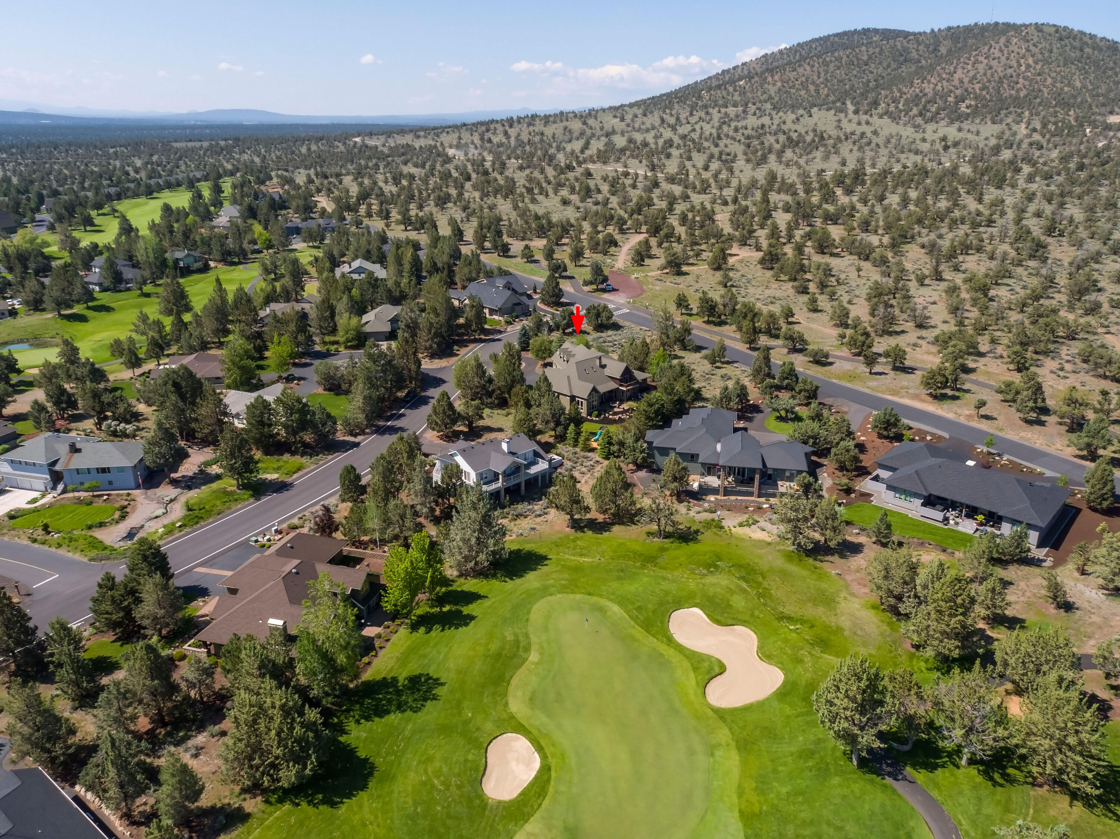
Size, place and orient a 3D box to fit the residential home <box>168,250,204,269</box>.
[{"bbox_3d":[-159.210,-67.830,329.180,14.500,6.500,12.500,-8,23,-19],"label":"residential home"}]

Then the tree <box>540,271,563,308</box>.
[{"bbox_3d":[-2.996,-43.962,259.343,7.656,10.902,7.656,0,22,0],"label":"tree"}]

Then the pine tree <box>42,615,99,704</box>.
[{"bbox_3d":[-52.580,25.810,83.840,5.200,10.840,5.200,0,21,0],"label":"pine tree"}]

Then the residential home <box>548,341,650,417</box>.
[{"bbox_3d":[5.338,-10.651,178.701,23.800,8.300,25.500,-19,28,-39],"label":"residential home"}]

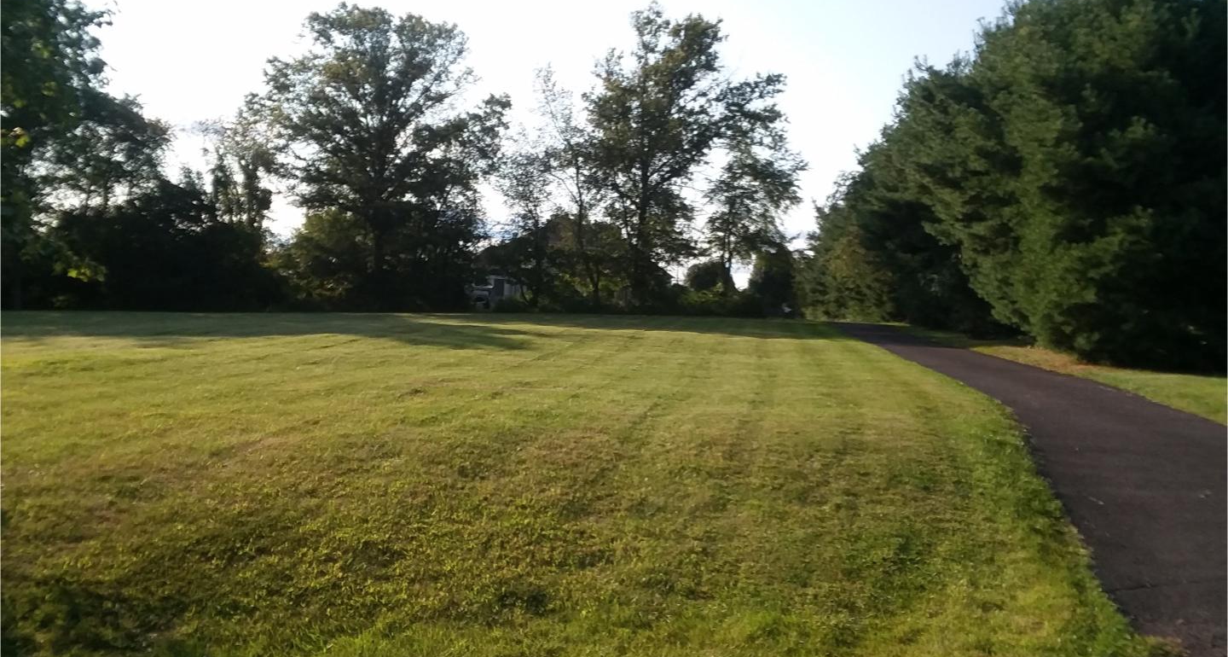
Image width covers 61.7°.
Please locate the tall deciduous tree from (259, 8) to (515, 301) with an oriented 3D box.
[{"bbox_3d":[-13.790,-10.350,62.000,14.920,18.330,13.500,0,1,0],"label":"tall deciduous tree"}]

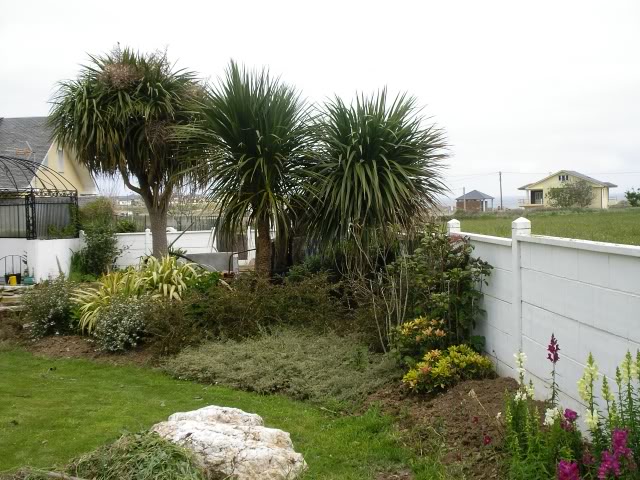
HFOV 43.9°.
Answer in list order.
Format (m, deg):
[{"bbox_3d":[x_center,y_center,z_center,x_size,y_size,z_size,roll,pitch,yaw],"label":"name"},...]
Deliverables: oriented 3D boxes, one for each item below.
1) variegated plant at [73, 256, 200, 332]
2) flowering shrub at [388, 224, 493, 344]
[{"bbox_3d":[-2.147,0.638,9.300,1.500,0.900,1.200,-2,3,-13],"label":"variegated plant"},{"bbox_3d":[1.046,0.421,6.900,0.920,1.120,0.850,-1,3,9],"label":"flowering shrub"}]

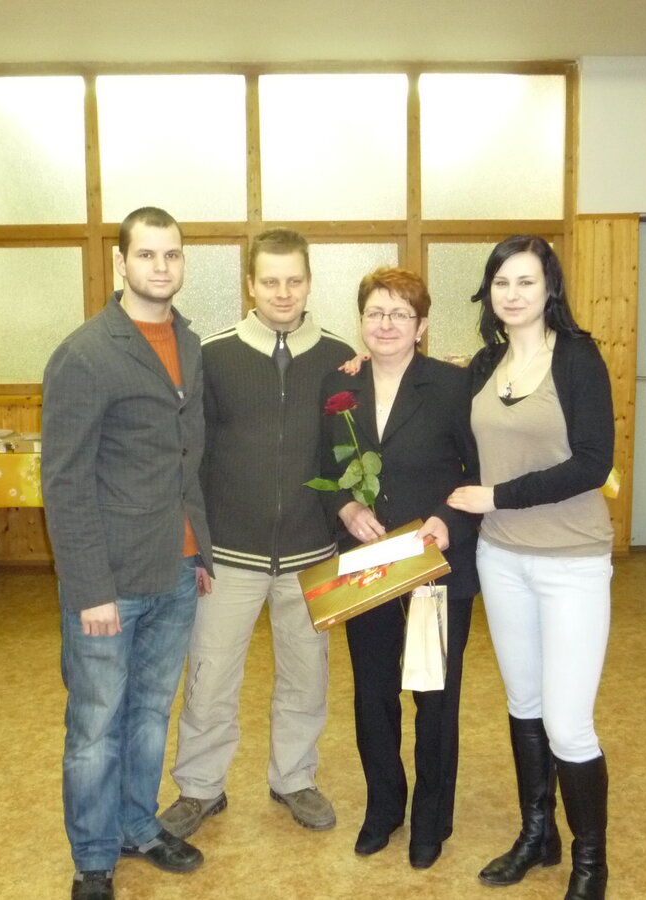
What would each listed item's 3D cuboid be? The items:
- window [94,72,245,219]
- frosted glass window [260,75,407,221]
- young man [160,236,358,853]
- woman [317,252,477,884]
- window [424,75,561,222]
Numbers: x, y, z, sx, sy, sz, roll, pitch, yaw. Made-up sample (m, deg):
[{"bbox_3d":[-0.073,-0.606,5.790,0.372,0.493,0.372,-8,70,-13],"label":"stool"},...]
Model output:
[{"bbox_3d":[-0.878,-1.770,6.124,0.862,0.840,0.050,-1,8,-2],"label":"window"},{"bbox_3d":[0.068,-1.785,6.152,0.865,0.839,0.050,-1,8,-2],"label":"frosted glass window"},{"bbox_3d":[-0.186,0.240,3.087,0.560,1.750,0.400,-1,8,-3],"label":"young man"},{"bbox_3d":[0.214,0.316,2.938,0.480,1.630,0.420,0,8,8],"label":"woman"},{"bbox_3d":[1.010,-1.795,6.181,0.864,0.839,0.050,-1,8,-2],"label":"window"}]

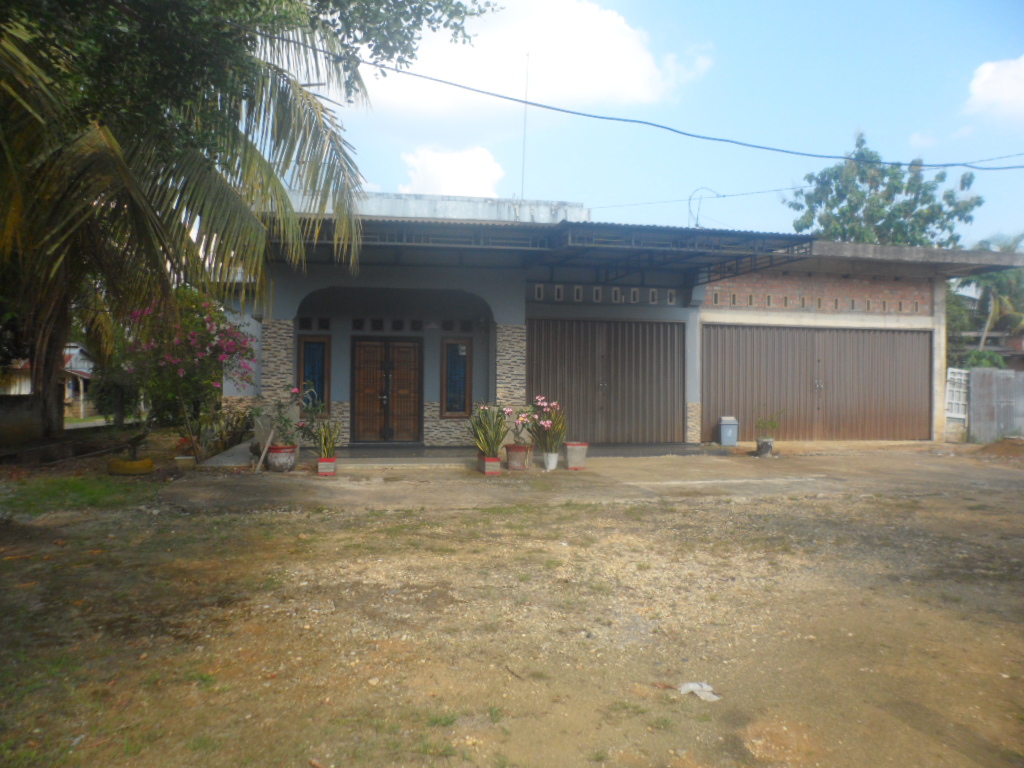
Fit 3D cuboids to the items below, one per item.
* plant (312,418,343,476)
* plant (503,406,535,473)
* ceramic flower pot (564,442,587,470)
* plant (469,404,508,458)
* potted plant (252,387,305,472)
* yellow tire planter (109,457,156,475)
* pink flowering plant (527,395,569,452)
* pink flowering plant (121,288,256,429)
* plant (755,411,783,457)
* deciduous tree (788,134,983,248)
[{"bbox_3d":[-3.191,1.098,13.300,0.519,1.003,0.450,0,0,-10],"label":"plant"},{"bbox_3d":[0.140,1.017,14.350,0.560,1.194,0.540,0,0,0],"label":"plant"},{"bbox_3d":[1.208,1.353,14.350,0.457,0.500,0.440,0,0,-10],"label":"ceramic flower pot"},{"bbox_3d":[-0.412,0.825,13.500,0.702,0.895,0.620,0,0,-10],"label":"plant"},{"bbox_3d":[-4.220,0.818,13.900,0.940,1.545,0.820,0,0,-10],"label":"potted plant"},{"bbox_3d":[-6.711,1.441,13.600,0.800,0.230,0.800,0,0,-10],"label":"yellow tire planter"},{"bbox_3d":[0.658,0.760,14.250,0.778,1.130,0.680,0,0,-10],"label":"pink flowering plant"},{"bbox_3d":[-6.856,-0.466,16.300,2.882,3.115,2.500,0,0,-10],"label":"pink flowering plant"},{"bbox_3d":[5.413,1.032,16.200,0.611,0.990,0.500,0,0,-10],"label":"plant"},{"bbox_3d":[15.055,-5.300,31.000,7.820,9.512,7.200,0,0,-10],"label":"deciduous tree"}]

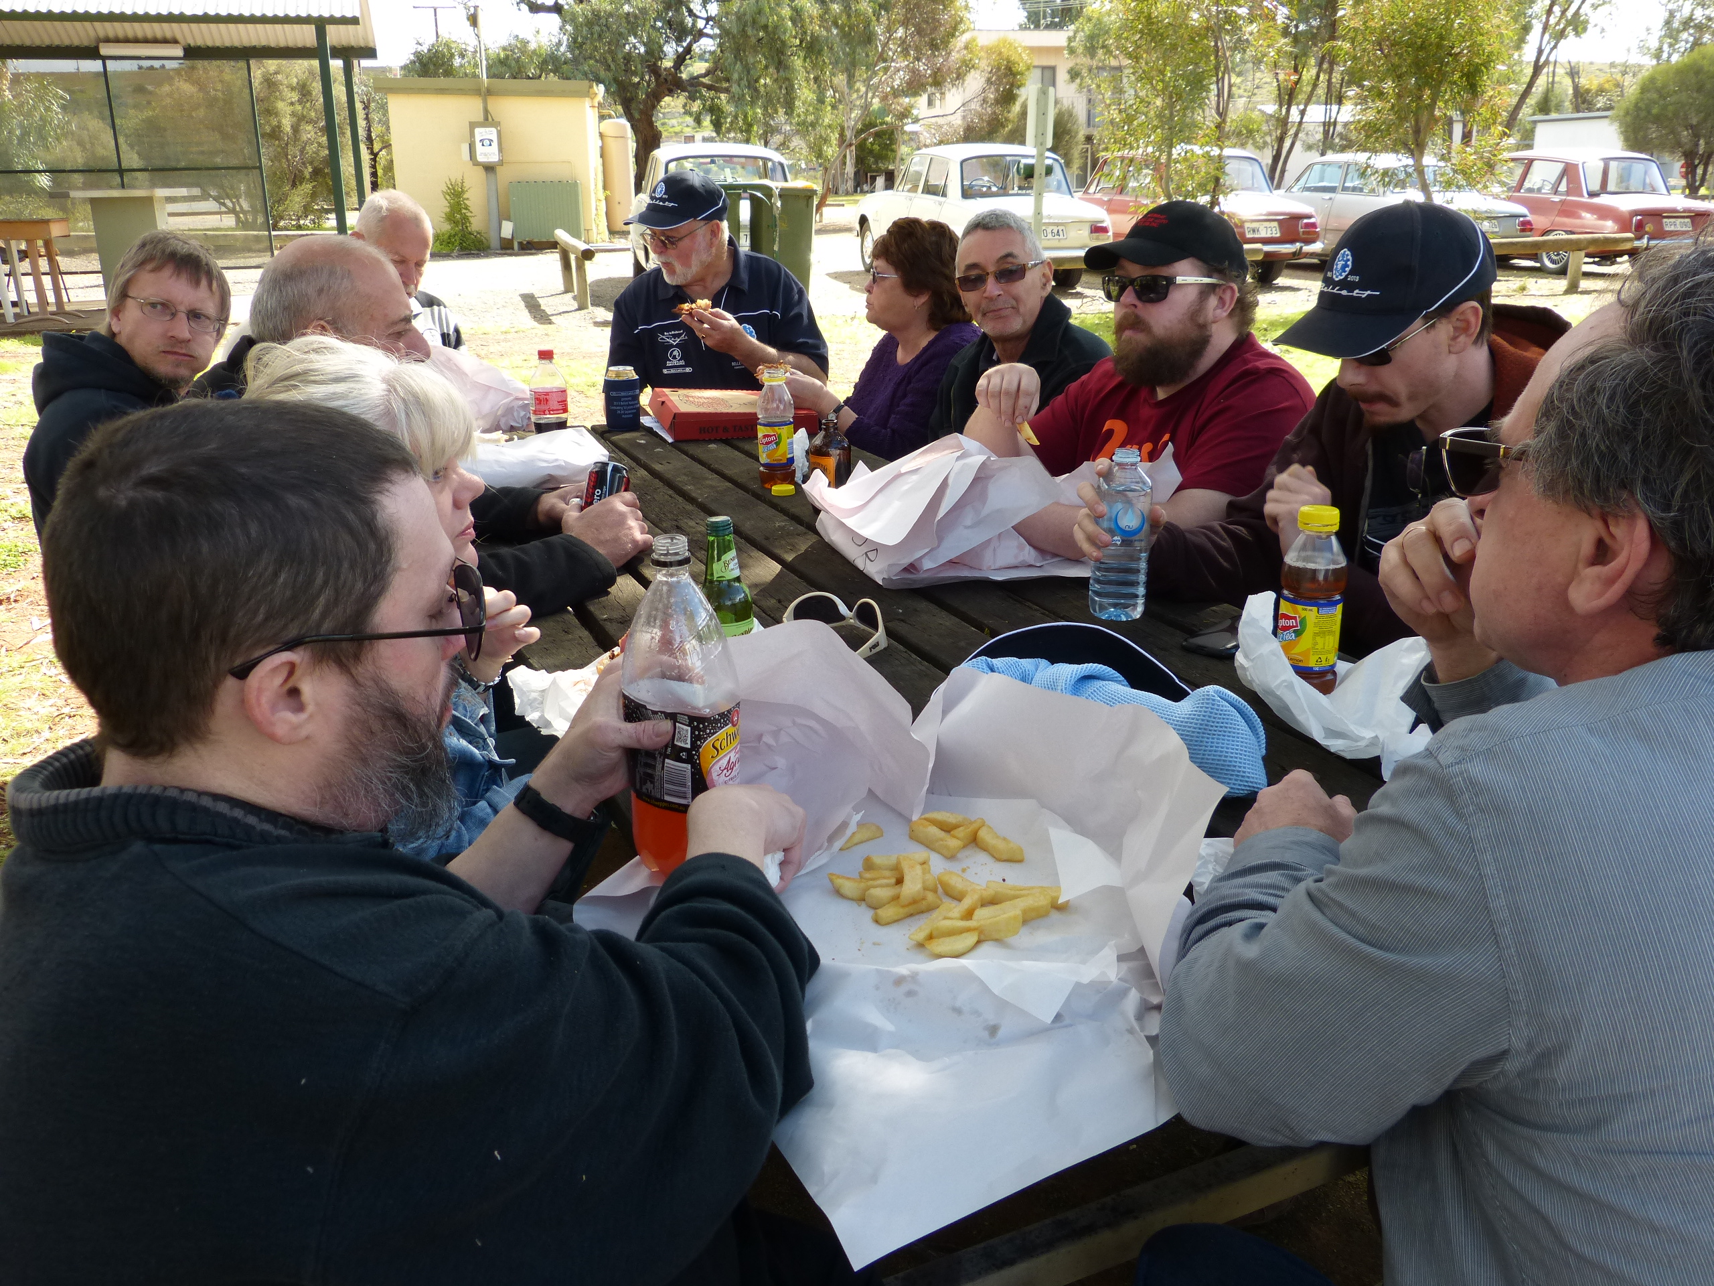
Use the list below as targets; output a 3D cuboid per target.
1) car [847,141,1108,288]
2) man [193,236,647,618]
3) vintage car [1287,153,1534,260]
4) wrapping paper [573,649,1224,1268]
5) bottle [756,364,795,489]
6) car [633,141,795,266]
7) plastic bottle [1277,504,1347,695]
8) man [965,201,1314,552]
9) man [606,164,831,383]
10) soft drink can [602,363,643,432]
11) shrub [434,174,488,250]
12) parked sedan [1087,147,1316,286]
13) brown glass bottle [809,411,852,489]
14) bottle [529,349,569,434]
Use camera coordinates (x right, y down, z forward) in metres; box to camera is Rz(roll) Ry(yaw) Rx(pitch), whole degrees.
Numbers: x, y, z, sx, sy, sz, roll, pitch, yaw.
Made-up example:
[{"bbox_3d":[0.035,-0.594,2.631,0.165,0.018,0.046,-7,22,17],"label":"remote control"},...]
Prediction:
[{"bbox_3d":[1.180,-4.555,15.293,1.500,1.390,4.030,-6,19,-17],"label":"car"},{"bbox_3d":[-0.652,0.007,2.201,0.740,1.210,0.580,-8,19,-23],"label":"man"},{"bbox_3d":[5.895,-5.011,16.843,1.500,1.370,4.030,-7,19,-20],"label":"vintage car"},{"bbox_3d":[0.057,0.155,1.057,0.460,0.165,0.560,-8,21,-24],"label":"wrapping paper"},{"bbox_3d":[-0.151,-0.391,2.628,0.067,0.210,0.067,2,18,10],"label":"bottle"},{"bbox_3d":[-1.420,-4.205,14.196,1.500,1.390,4.000,-4,20,-12],"label":"car"},{"bbox_3d":[0.480,-0.040,1.511,0.067,0.212,0.067,1,18,5],"label":"plastic bottle"},{"bbox_3d":[0.423,-0.065,2.326,0.720,1.250,0.620,-10,20,-27],"label":"man"},{"bbox_3d":[-0.331,-0.472,3.396,0.570,1.260,0.720,-2,20,-8],"label":"man"},{"bbox_3d":[-0.541,-0.559,3.292,0.076,0.135,0.076,-1,18,0],"label":"soft drink can"},{"bbox_3d":[-5.106,-5.546,18.459,0.720,1.000,0.680,1,19,0],"label":"shrub"},{"bbox_3d":[3.412,-4.740,15.818,1.500,1.390,4.000,-6,20,-17],"label":"parked sedan"},{"bbox_3d":[-0.043,-0.294,2.354,0.067,0.166,0.067,1,19,0],"label":"brown glass bottle"},{"bbox_3d":[-0.602,-0.463,2.799,0.071,0.210,0.071,1,19,0],"label":"bottle"}]

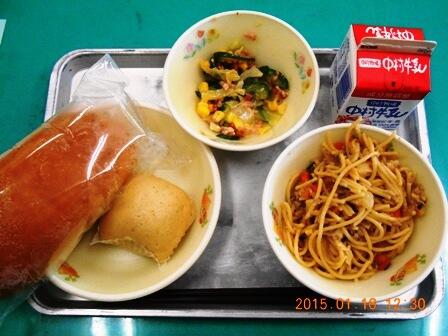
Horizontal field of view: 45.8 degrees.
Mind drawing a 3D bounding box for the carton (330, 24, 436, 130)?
[{"bbox_3d":[0.133,-0.079,0.449,0.058,0.096,0.058,2,71,1],"label":"carton"}]

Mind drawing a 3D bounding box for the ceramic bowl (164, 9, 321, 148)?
[{"bbox_3d":[0.014,-0.065,0.465,0.130,0.058,0.130,0,71,0],"label":"ceramic bowl"}]

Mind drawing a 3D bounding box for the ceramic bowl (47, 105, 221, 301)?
[{"bbox_3d":[-0.083,0.030,0.440,0.161,0.045,0.161,0,71,0],"label":"ceramic bowl"}]

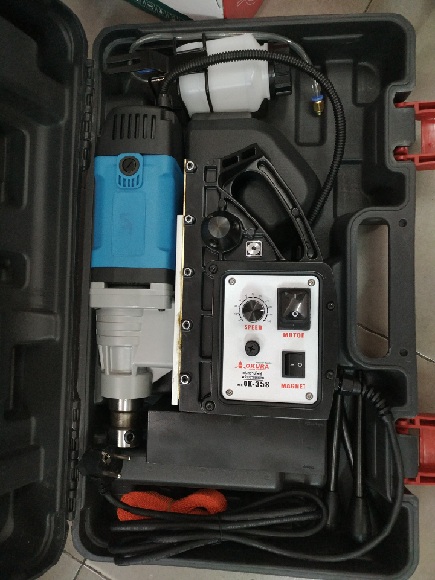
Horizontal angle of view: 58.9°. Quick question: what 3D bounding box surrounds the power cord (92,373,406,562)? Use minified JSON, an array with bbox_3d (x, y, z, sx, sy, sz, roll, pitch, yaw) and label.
[{"bbox_3d":[0.030,0.190,0.397,0.315,0.075,0.210,0,87,5],"label":"power cord"}]

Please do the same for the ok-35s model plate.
[{"bbox_3d":[0.048,0.045,0.349,0.086,0.012,0.115,1,87,5],"label":"ok-35s model plate"}]

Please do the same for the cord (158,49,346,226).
[{"bbox_3d":[0.030,-0.146,0.385,0.182,0.070,0.168,0,87,5],"label":"cord"}]

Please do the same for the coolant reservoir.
[{"bbox_3d":[0.011,-0.225,0.408,0.103,0.078,0.078,-4,87,5],"label":"coolant reservoir"}]

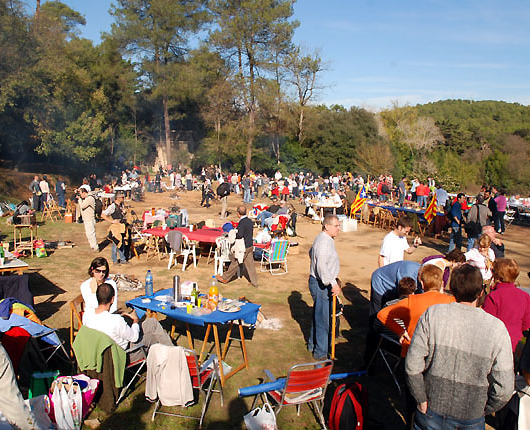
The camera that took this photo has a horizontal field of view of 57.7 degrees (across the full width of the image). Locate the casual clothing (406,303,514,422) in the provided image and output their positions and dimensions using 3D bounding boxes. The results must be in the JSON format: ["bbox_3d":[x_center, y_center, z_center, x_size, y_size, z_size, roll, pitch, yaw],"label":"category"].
[{"bbox_3d":[1.140,0.831,2.840,0.570,0.630,0.320,4,6,25],"label":"casual clothing"}]

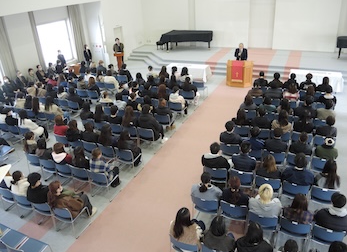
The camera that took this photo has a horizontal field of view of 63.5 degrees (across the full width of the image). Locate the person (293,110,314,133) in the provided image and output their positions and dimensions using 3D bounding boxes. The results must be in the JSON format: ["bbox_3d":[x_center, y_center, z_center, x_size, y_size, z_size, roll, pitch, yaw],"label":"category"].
[{"bbox_3d":[3.465,0.134,7.584,0.520,1.270,0.760,8,29,24],"label":"person"}]

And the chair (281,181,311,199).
[{"bbox_3d":[2.480,1.390,5.789,0.520,0.780,0.520,8,29,24],"label":"chair"}]

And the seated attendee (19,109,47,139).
[{"bbox_3d":[-4.179,0.027,8.672,0.500,1.250,0.760,8,30,24],"label":"seated attendee"}]

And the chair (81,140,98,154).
[{"bbox_3d":[-2.043,0.658,7.595,0.510,0.770,0.550,8,30,24],"label":"chair"}]

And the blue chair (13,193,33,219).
[{"bbox_3d":[-3.053,1.631,6.146,0.520,0.780,0.520,8,29,24],"label":"blue chair"}]

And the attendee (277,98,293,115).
[{"bbox_3d":[3.413,-0.326,8.626,0.480,1.250,0.740,8,29,22],"label":"attendee"}]

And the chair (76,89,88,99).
[{"bbox_3d":[-3.590,-1.201,11.835,0.520,0.780,0.520,8,29,24],"label":"chair"}]

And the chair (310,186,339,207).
[{"bbox_3d":[2.880,1.378,5.444,0.485,0.765,0.490,9,30,23],"label":"chair"}]

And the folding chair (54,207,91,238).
[{"bbox_3d":[-1.991,1.688,5.472,0.485,0.765,0.490,9,30,23],"label":"folding chair"}]

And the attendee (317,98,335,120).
[{"bbox_3d":[4.470,-0.228,8.359,0.500,1.290,0.770,9,29,23],"label":"attendee"}]

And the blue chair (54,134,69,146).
[{"bbox_3d":[-3.046,0.528,8.250,0.500,0.780,0.550,9,30,23],"label":"blue chair"}]

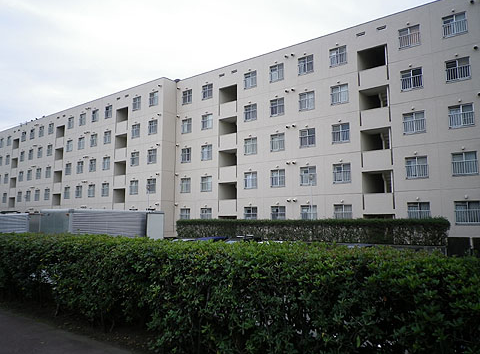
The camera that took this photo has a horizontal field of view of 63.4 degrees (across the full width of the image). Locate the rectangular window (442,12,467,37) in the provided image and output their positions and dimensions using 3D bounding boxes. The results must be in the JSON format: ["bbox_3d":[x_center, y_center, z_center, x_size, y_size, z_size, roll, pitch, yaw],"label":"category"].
[{"bbox_3d":[12.361,-8.723,22.318,1.206,1.246,0.150,-5,-8,37],"label":"rectangular window"}]

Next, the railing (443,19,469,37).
[{"bbox_3d":[12.326,-8.516,22.244,1.242,0.835,0.100,-5,-8,37],"label":"railing"}]

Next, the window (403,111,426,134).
[{"bbox_3d":[10.161,-3.171,22.667,1.179,1.234,0.150,-5,-8,37],"label":"window"}]

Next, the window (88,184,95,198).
[{"bbox_3d":[-15.895,1.487,41.596,1.172,1.287,0.150,-5,-8,37],"label":"window"}]

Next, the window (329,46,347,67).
[{"bbox_3d":[6.578,-8.057,25.964,1.179,1.234,0.150,-5,-8,37],"label":"window"}]

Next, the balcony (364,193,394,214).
[{"bbox_3d":[8.665,1.668,24.141,1.892,1.309,0.450,-5,-8,37],"label":"balcony"}]

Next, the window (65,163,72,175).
[{"bbox_3d":[-19.202,-0.816,43.602,1.194,1.246,0.150,-5,-8,37],"label":"window"}]

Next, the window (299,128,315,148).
[{"bbox_3d":[4.791,-2.720,27.394,1.199,1.258,0.180,-5,-8,37],"label":"window"}]

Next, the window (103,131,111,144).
[{"bbox_3d":[-13.434,-3.980,39.556,1.194,1.246,0.150,-5,-8,37],"label":"window"}]

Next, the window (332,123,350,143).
[{"bbox_3d":[6.753,-2.893,25.931,1.198,1.258,0.180,-5,-8,37],"label":"window"}]

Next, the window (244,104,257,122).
[{"bbox_3d":[0.850,-5.053,30.666,1.164,1.246,0.150,-5,-8,37],"label":"window"}]

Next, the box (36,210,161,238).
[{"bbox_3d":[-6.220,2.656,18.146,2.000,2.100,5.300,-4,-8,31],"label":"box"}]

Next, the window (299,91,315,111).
[{"bbox_3d":[4.662,-5.286,27.088,1.179,1.234,0.150,-5,-8,37],"label":"window"}]

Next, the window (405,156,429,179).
[{"bbox_3d":[10.623,-0.577,23.404,1.242,1.287,0.150,-5,-8,37],"label":"window"}]

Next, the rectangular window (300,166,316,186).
[{"bbox_3d":[4.768,-0.046,26.925,1.194,1.246,0.150,-5,-8,37],"label":"rectangular window"}]

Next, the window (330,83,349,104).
[{"bbox_3d":[6.713,-5.521,26.087,1.194,1.246,0.150,-5,-8,37],"label":"window"}]

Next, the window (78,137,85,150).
[{"bbox_3d":[-16.995,-3.616,41.647,1.179,1.265,0.150,-5,-8,37],"label":"window"}]

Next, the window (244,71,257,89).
[{"bbox_3d":[0.850,-7.715,30.976,1.164,1.246,0.150,-5,-8,37],"label":"window"}]

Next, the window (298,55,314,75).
[{"bbox_3d":[4.687,-7.984,27.669,1.179,1.227,0.150,-5,-8,37],"label":"window"}]

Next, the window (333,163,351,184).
[{"bbox_3d":[6.613,-0.256,25.285,1.179,1.227,0.150,-5,-8,37],"label":"window"}]

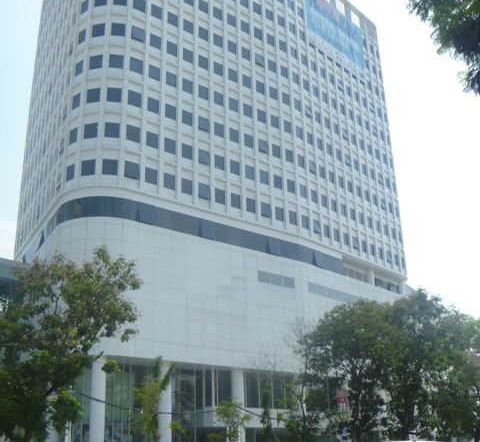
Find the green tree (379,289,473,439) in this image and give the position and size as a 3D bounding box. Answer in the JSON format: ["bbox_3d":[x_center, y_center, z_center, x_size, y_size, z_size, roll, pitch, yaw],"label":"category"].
[{"bbox_3d":[12.688,11.037,44.500,6.600,12.600,6.400,-1,-21,0],"label":"green tree"}]

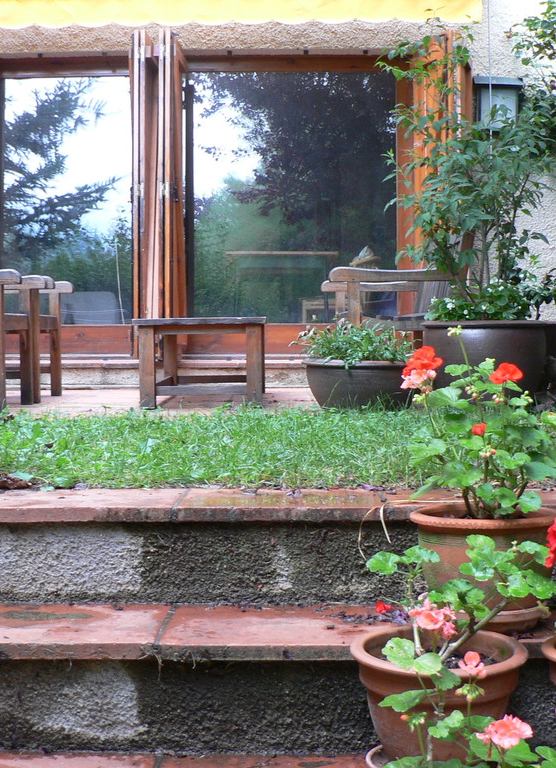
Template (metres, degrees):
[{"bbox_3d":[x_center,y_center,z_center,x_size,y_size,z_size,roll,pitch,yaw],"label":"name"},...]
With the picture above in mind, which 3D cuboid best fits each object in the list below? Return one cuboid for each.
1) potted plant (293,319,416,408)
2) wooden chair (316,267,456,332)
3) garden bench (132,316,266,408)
[{"bbox_3d":[0.334,-0.076,4.650,0.540,0.420,0.500,0,2,0],"label":"potted plant"},{"bbox_3d":[0.570,-0.345,5.450,0.660,0.880,1.170,0,2,0],"label":"wooden chair"},{"bbox_3d":[-0.360,-0.124,5.550,0.630,0.430,1.100,0,2,0],"label":"garden bench"}]

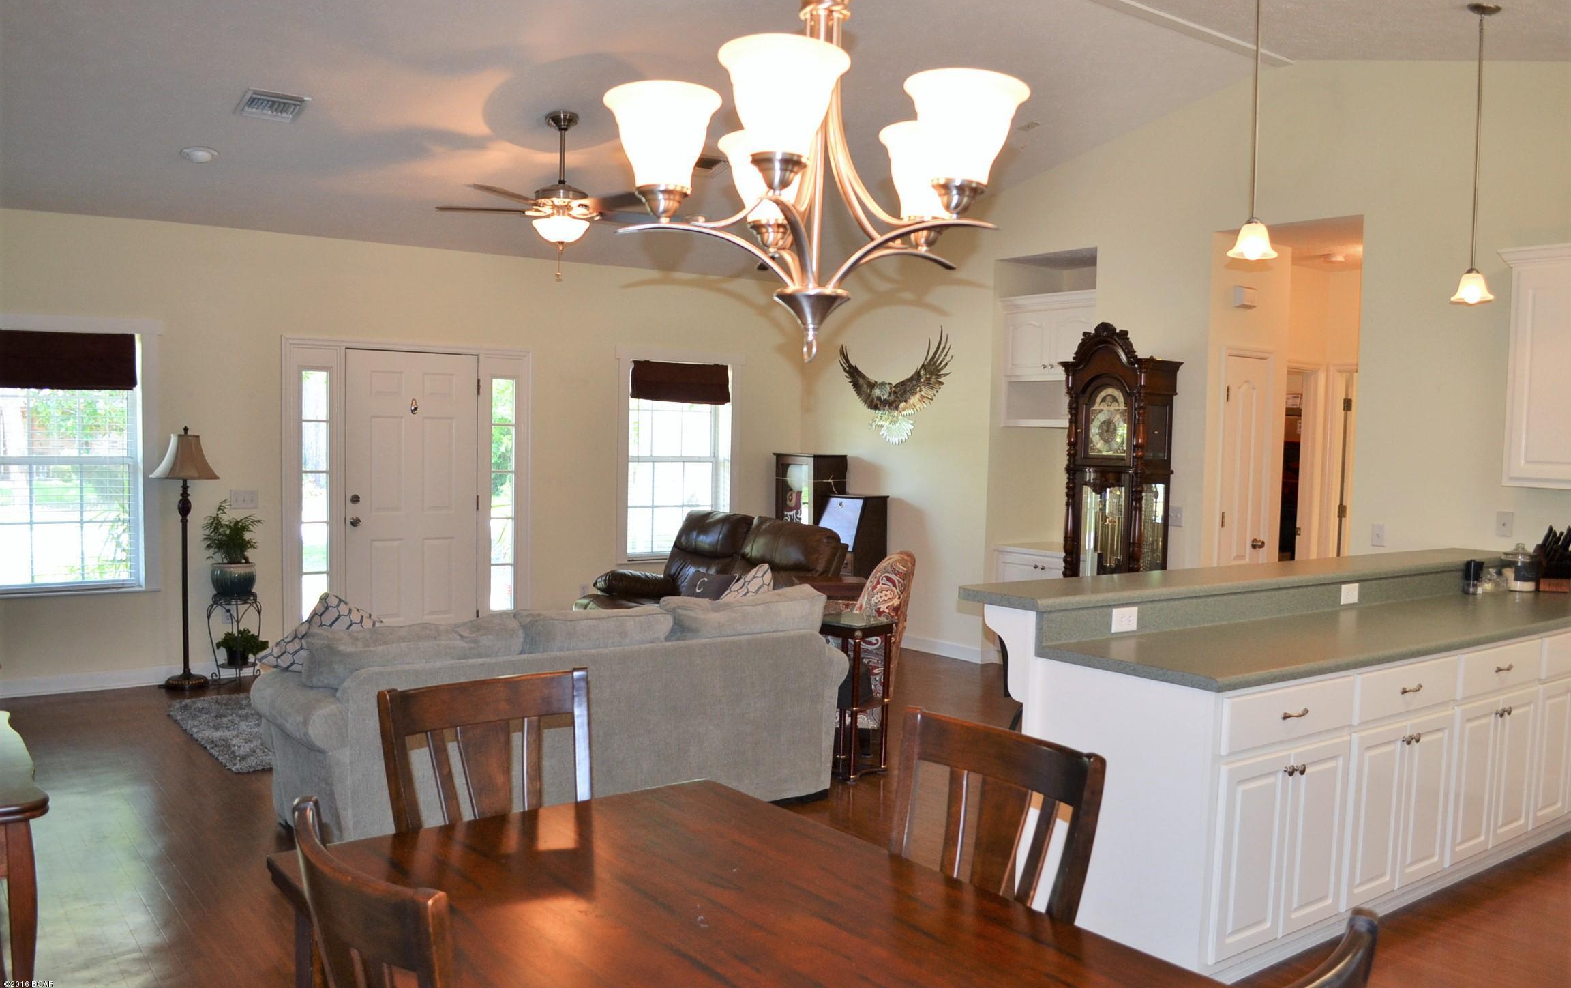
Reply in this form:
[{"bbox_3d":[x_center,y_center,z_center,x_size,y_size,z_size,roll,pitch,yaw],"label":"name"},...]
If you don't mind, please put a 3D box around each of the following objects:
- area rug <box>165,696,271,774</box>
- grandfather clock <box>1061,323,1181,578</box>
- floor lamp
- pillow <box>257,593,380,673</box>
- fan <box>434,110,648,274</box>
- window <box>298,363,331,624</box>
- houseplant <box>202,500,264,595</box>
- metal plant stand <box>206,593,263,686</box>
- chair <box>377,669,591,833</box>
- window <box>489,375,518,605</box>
[{"bbox_3d":[-2.117,1.193,6.614,2.150,0.030,1.550,-1,4,-36],"label":"area rug"},{"bbox_3d":[1.962,0.134,7.034,0.370,2.280,0.630,-1,4,-36],"label":"grandfather clock"},{"bbox_3d":[-3.465,0.374,6.804,0.380,1.550,0.380,-1,4,-34],"label":"floor lamp"},{"bbox_3d":[-1.786,0.569,4.510,0.410,0.410,0.150,28,23,-49],"label":"pillow"},{"bbox_3d":[-1.118,-1.500,5.902,1.300,0.852,1.300,-1,4,-34],"label":"fan"},{"bbox_3d":[-2.934,0.009,7.341,0.184,1.589,0.070,-1,4,-34],"label":"window"},{"bbox_3d":[-3.340,0.326,7.101,0.360,0.570,0.340,-1,4,-36],"label":"houseplant"},{"bbox_3d":[-3.350,0.880,7.147,0.330,0.540,0.310,-1,4,-36],"label":"metal plant stand"},{"bbox_3d":[-0.533,0.938,2.547,0.490,1.010,0.560,-1,4,-38],"label":"chair"},{"bbox_3d":[-2.012,0.015,8.333,0.210,1.650,0.060,-1,4,-36],"label":"window"}]

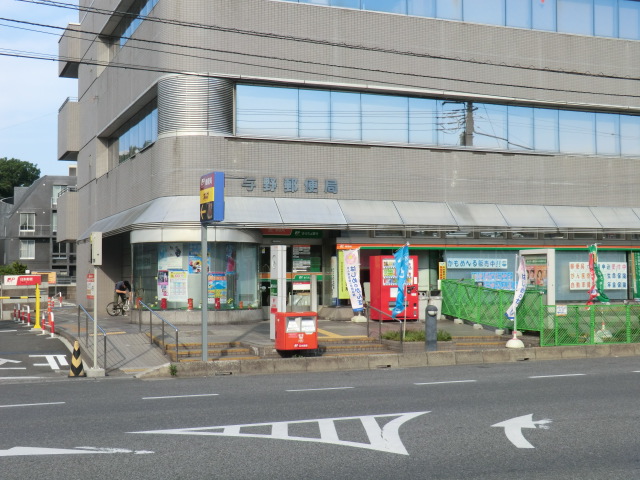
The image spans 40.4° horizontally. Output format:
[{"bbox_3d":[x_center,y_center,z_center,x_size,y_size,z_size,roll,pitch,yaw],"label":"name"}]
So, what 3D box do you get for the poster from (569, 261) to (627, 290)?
[{"bbox_3d":[9.203,1.201,28.684,2.310,0.900,0.040,0,-2,-21],"label":"poster"}]

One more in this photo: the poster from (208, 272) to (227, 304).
[{"bbox_3d":[-2.763,1.308,23.428,0.580,0.840,0.030,1,-2,-30],"label":"poster"}]

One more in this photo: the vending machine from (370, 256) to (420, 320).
[{"bbox_3d":[2.125,1.385,24.790,1.150,1.830,0.745,0,-2,-21],"label":"vending machine"}]

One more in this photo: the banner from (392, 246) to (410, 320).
[{"bbox_3d":[1.819,0.926,19.400,0.450,1.620,0.220,0,-2,0],"label":"banner"}]

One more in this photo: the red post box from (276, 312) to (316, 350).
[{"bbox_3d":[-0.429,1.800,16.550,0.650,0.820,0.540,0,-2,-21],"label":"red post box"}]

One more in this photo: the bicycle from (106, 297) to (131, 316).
[{"bbox_3d":[-6.956,2.283,31.000,1.450,0.880,0.500,0,-2,-12],"label":"bicycle"}]

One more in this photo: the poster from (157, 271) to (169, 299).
[{"bbox_3d":[-4.227,1.202,23.324,0.340,0.790,0.030,-1,-2,22],"label":"poster"}]

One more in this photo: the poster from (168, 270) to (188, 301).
[{"bbox_3d":[-3.779,1.221,23.210,0.570,0.840,0.030,-1,-2,6],"label":"poster"}]

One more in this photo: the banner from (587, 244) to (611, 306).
[{"bbox_3d":[7.692,0.980,24.000,0.620,1.700,0.250,0,-2,-9],"label":"banner"}]

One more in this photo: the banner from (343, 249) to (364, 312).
[{"bbox_3d":[0.931,1.119,24.000,0.550,1.760,0.200,0,-2,-14],"label":"banner"}]

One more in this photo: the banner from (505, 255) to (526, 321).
[{"bbox_3d":[4.184,1.017,18.600,0.400,1.400,0.240,0,-2,-14],"label":"banner"}]

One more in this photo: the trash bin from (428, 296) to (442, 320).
[{"bbox_3d":[3.294,1.901,25.005,0.360,0.800,0.340,0,-2,-21],"label":"trash bin"}]

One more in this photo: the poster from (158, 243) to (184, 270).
[{"bbox_3d":[-3.972,0.441,23.242,0.740,0.730,0.030,-1,-2,13],"label":"poster"}]

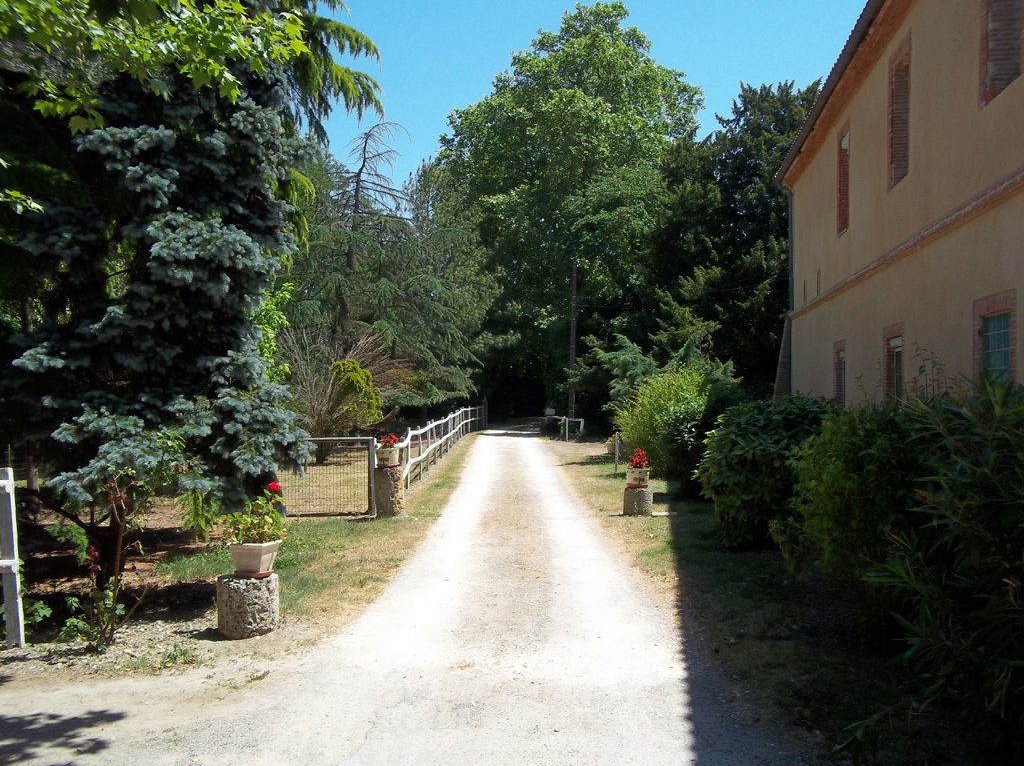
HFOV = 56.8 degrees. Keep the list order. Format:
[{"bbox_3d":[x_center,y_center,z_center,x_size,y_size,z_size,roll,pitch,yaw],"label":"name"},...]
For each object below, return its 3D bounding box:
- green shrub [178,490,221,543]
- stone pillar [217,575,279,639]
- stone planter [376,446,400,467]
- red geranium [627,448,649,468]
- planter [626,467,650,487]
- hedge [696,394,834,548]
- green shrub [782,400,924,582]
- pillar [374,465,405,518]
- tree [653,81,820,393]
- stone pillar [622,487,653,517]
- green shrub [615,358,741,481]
[{"bbox_3d":[-3.492,1.483,10.577,0.480,0.620,0.460,0,-1,0],"label":"green shrub"},{"bbox_3d":[-1.834,1.533,6.576,0.420,0.390,0.420,0,-1,0],"label":"stone pillar"},{"bbox_3d":[-1.720,1.016,13.185,0.320,0.260,0.310,0,-1,0],"label":"stone planter"},{"bbox_3d":[1.755,1.031,13.185,0.280,0.290,0.280,0,-1,0],"label":"red geranium"},{"bbox_3d":[1.761,1.306,13.180,0.320,0.260,0.310,0,-1,0],"label":"planter"},{"bbox_3d":[3.085,0.967,11.386,1.800,1.680,1.900,0,-1,0],"label":"hedge"},{"bbox_3d":[3.314,0.981,9.185,1.450,1.580,1.600,0,-1,0],"label":"green shrub"},{"bbox_3d":[-1.712,1.486,13.177,0.400,0.700,0.390,0,-1,0],"label":"pillar"},{"bbox_3d":[7.194,-3.738,30.065,6.200,11.700,6.200,0,-1,0],"label":"tree"},{"bbox_3d":[1.747,1.636,13.175,0.400,0.400,0.390,0,-1,0],"label":"stone pillar"},{"bbox_3d":[3.530,0.701,20.191,2.600,2.500,2.500,0,-1,0],"label":"green shrub"}]

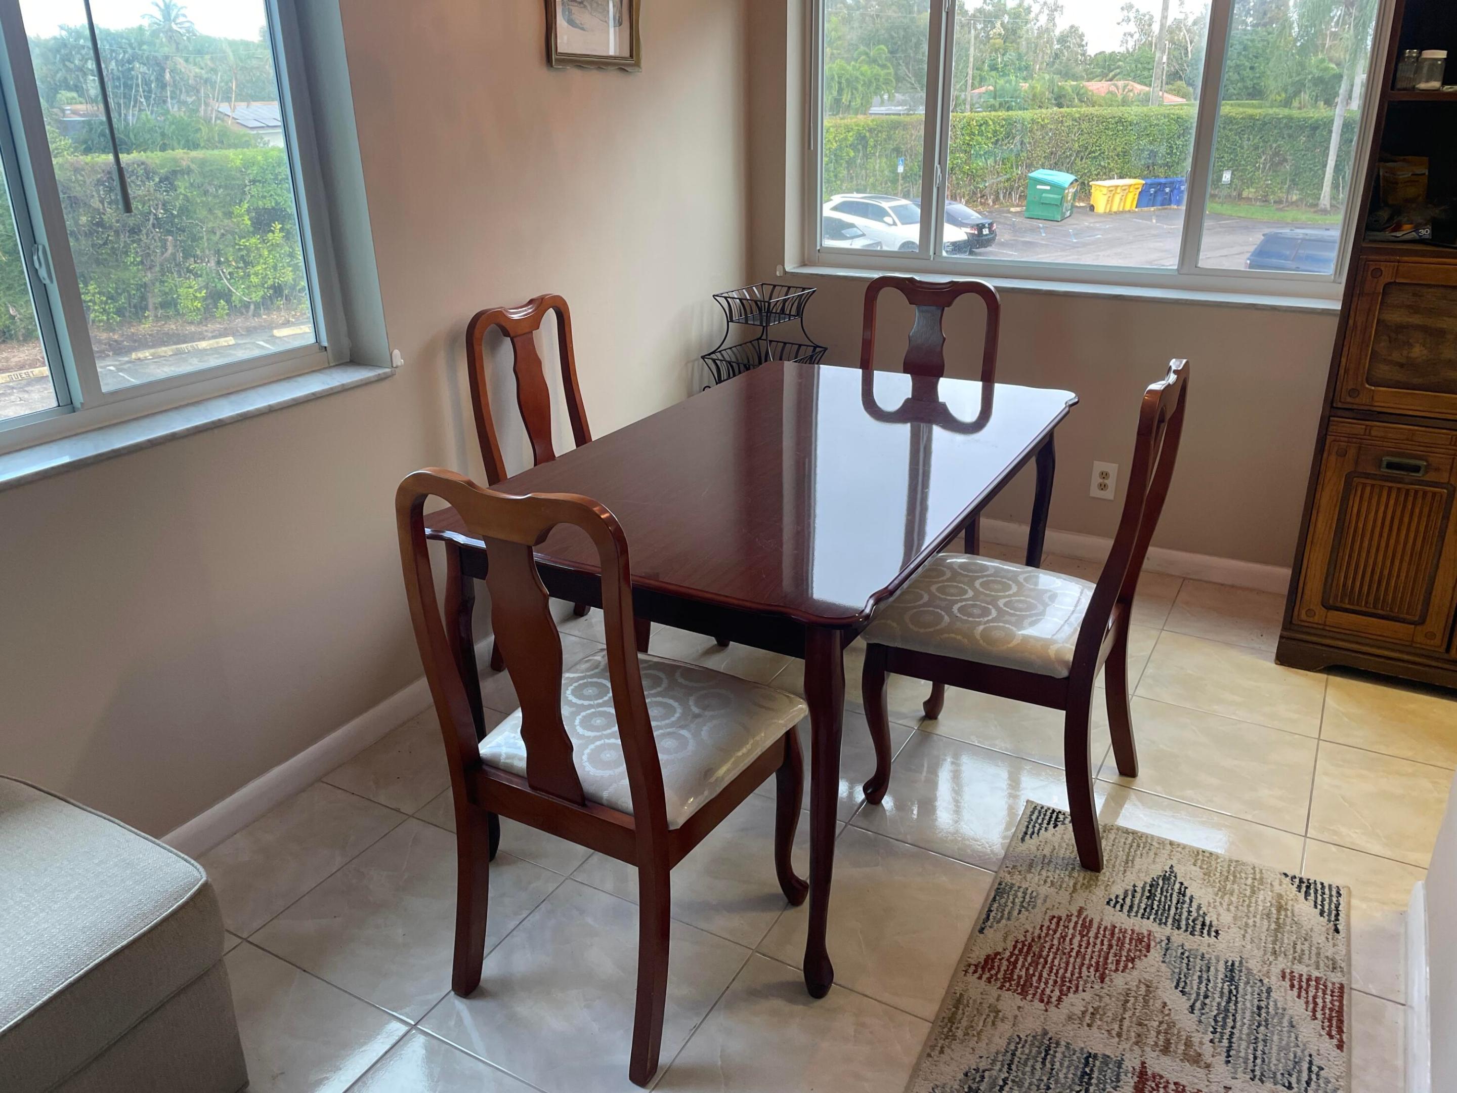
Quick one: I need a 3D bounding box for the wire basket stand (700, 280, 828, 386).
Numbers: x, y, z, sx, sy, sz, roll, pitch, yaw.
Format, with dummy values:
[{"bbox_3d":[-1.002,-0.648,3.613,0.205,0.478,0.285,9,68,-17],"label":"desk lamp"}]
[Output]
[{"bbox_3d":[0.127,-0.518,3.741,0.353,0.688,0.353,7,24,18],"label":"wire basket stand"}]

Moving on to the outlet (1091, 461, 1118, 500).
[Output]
[{"bbox_3d":[1.221,-0.213,3.556,0.077,0.122,0.006,12,25,27],"label":"outlet"}]

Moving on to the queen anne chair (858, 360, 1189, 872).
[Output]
[{"bbox_3d":[0.606,0.092,2.297,0.542,0.987,0.452,12,25,27],"label":"queen anne chair"}]

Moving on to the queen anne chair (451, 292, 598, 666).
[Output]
[{"bbox_3d":[-0.323,-0.139,2.880,0.542,0.987,0.452,12,25,27],"label":"queen anne chair"}]

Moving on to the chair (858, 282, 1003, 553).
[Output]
[{"bbox_3d":[0.444,-0.198,3.002,0.452,0.987,0.542,10,25,25],"label":"chair"}]

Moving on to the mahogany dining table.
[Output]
[{"bbox_3d":[0.150,0.136,2.500,0.890,0.759,1.475,12,25,27],"label":"mahogany dining table"}]

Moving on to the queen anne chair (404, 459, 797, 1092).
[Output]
[{"bbox_3d":[-0.173,0.279,1.866,0.452,0.987,0.542,12,25,27],"label":"queen anne chair"}]

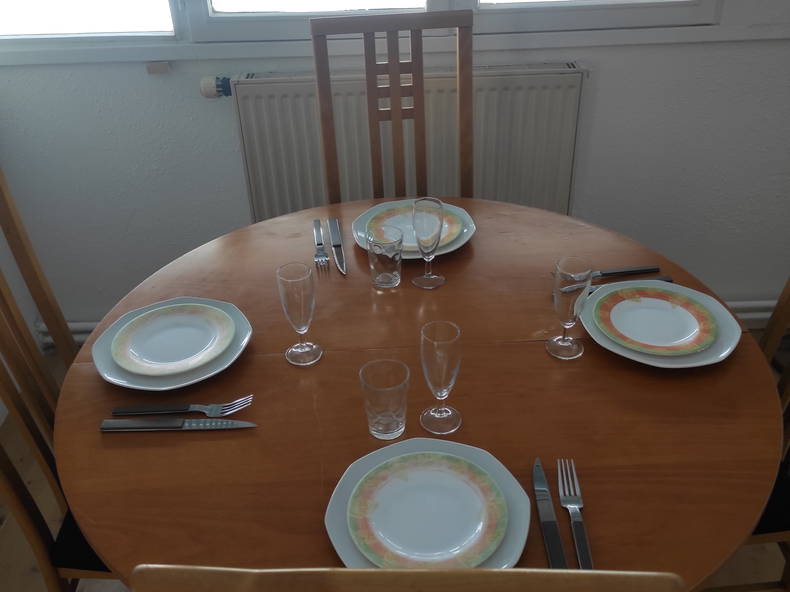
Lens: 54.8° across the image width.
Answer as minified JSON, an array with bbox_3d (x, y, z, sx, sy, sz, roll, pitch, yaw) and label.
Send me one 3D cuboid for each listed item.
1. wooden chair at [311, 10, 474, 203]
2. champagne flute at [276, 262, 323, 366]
[{"bbox_3d":[0.036,-0.091,1.884,0.420,1.062,0.480,-5,34,-4],"label":"wooden chair"},{"bbox_3d":[-0.152,0.030,1.206,0.062,0.159,0.062,-2,33,0],"label":"champagne flute"}]

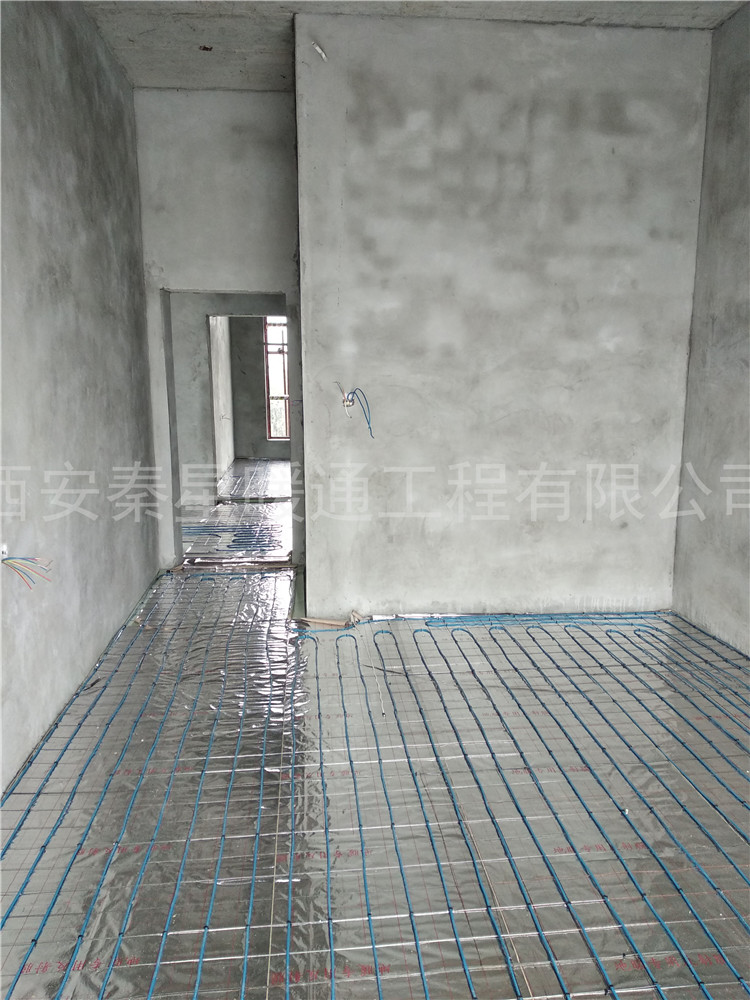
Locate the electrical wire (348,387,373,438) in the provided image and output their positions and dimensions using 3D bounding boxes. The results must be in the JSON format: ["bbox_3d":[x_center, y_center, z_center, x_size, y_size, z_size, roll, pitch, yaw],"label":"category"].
[{"bbox_3d":[-0.077,-0.501,4.297,0.150,0.300,0.110,-1,10,-3],"label":"electrical wire"}]

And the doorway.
[{"bbox_3d":[-1.101,-0.517,5.830,0.941,2.099,0.260,-1,9,-5],"label":"doorway"}]

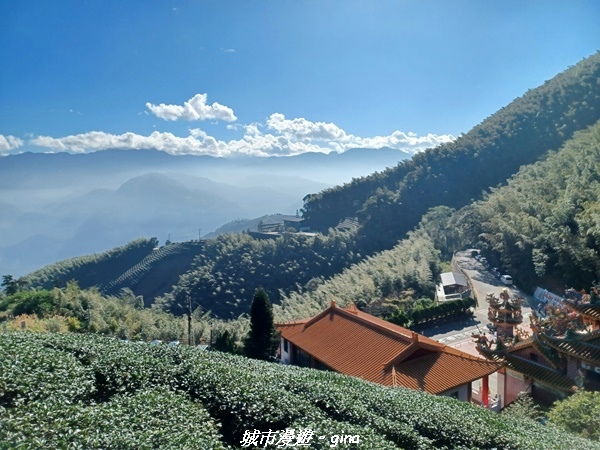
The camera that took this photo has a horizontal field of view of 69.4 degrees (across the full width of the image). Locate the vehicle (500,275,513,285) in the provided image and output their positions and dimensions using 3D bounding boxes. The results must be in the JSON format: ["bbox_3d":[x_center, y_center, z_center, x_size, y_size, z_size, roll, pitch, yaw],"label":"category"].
[{"bbox_3d":[53.376,14.216,112.000,1.800,1.650,4.500,1,5,12],"label":"vehicle"}]

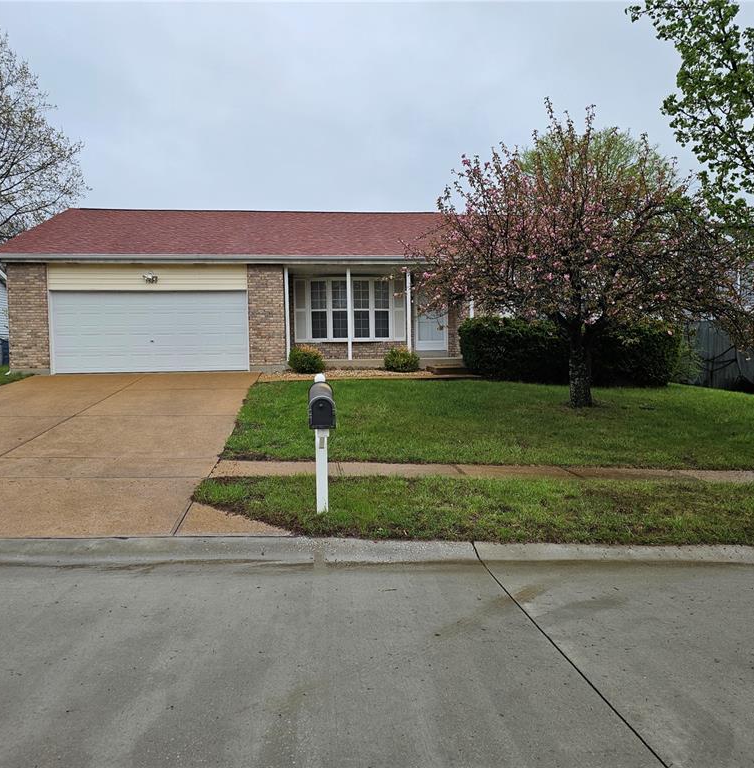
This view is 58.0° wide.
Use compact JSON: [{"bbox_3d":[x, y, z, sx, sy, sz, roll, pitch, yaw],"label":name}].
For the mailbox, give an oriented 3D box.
[{"bbox_3d":[-0.510,0.213,6.253,0.235,0.285,0.530,-1,11,-8],"label":"mailbox"}]

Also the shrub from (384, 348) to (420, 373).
[{"bbox_3d":[0.667,-0.645,18.009,0.980,0.720,0.900,-1,2,-8],"label":"shrub"}]

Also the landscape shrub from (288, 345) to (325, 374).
[{"bbox_3d":[-1.864,-0.601,17.704,0.970,0.800,0.920,-1,2,-8],"label":"landscape shrub"}]

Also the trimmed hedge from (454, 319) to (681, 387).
[{"bbox_3d":[5.069,-0.805,18.070,5.600,1.720,1.500,-1,2,-8],"label":"trimmed hedge"}]

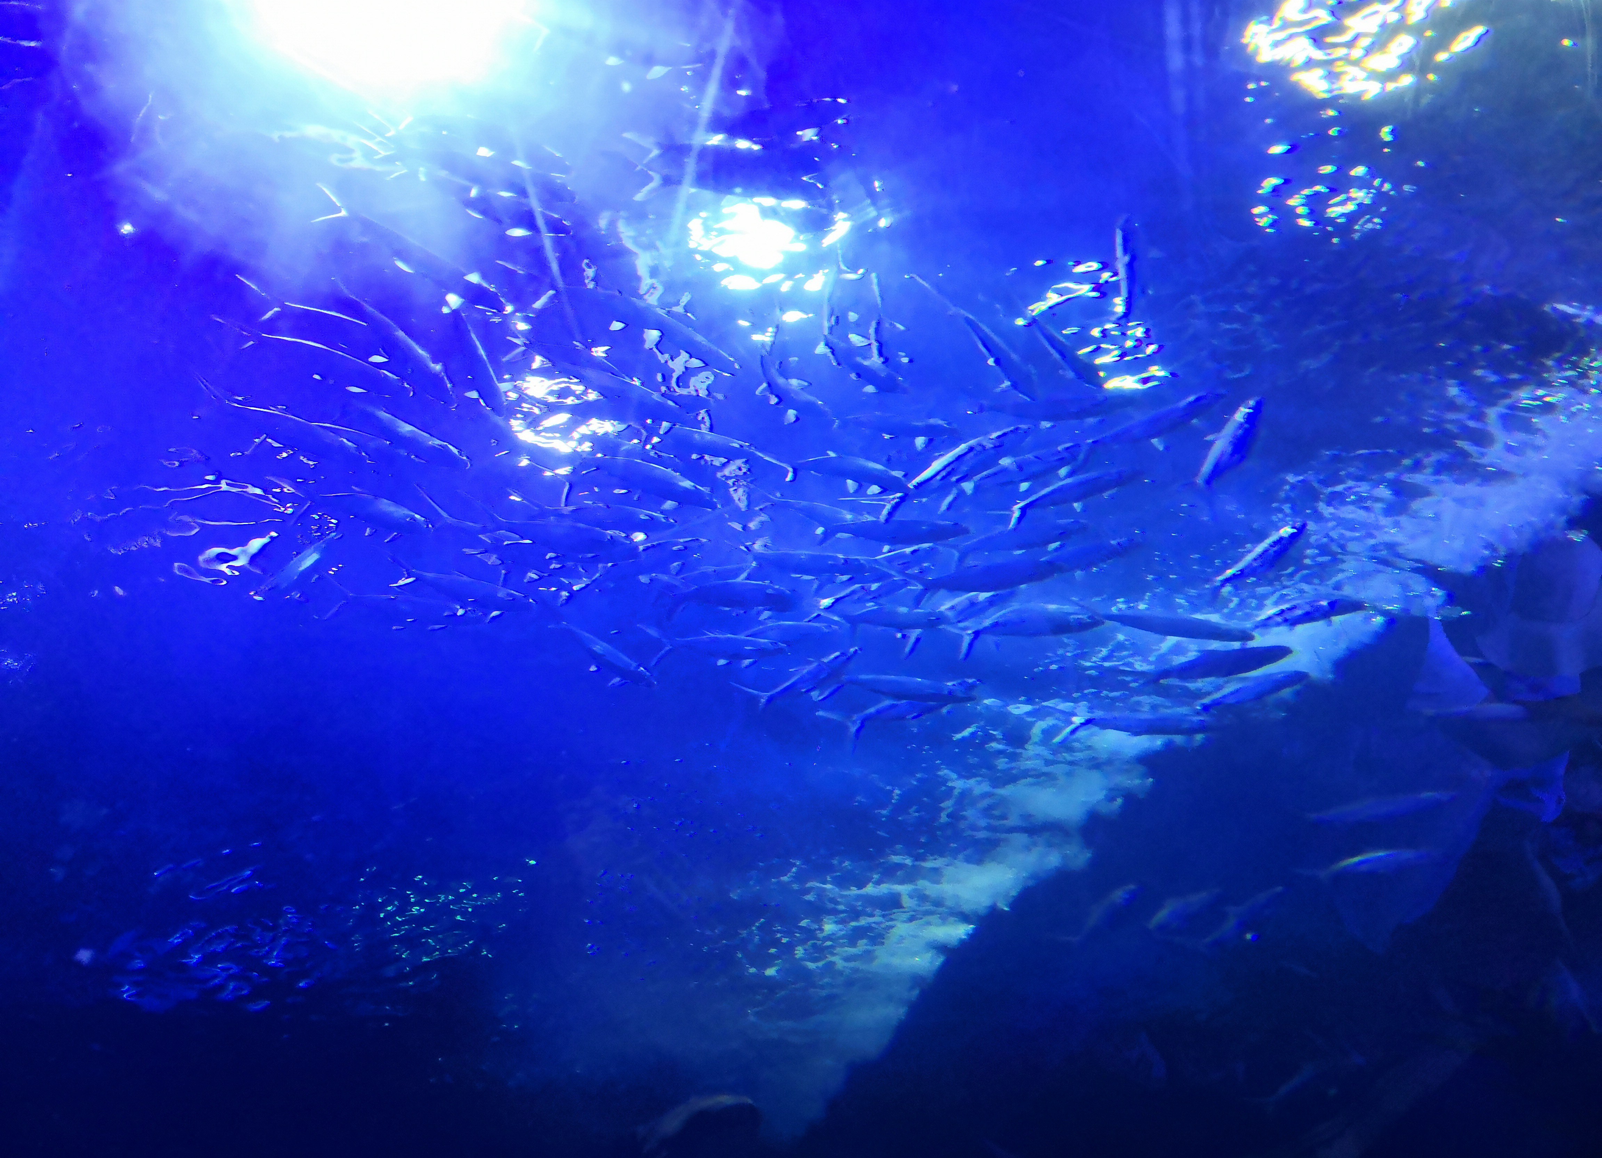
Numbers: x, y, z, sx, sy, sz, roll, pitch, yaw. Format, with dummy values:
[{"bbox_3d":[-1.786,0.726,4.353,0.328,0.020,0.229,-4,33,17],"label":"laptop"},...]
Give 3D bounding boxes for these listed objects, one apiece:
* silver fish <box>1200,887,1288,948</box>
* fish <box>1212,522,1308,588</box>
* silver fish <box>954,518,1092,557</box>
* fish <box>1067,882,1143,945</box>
[{"bbox_3d":[1.167,0.892,3.296,0.280,0.062,0.036,-42,-44,19],"label":"silver fish"},{"bbox_3d":[1.163,-0.059,3.175,0.280,0.062,0.036,-38,-43,24],"label":"fish"},{"bbox_3d":[0.455,-0.083,2.572,0.280,0.062,0.036,-13,-30,15],"label":"silver fish"},{"bbox_3d":[0.847,0.933,3.486,0.280,0.062,0.036,-44,-45,18],"label":"fish"}]

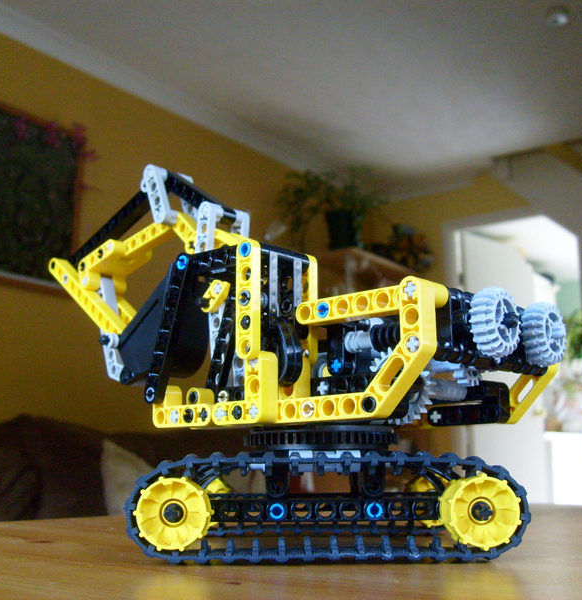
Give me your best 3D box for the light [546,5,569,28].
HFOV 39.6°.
[{"bbox_3d":[1.005,-1.065,3.050,0.090,0.050,0.090,0,-12,0],"label":"light"}]

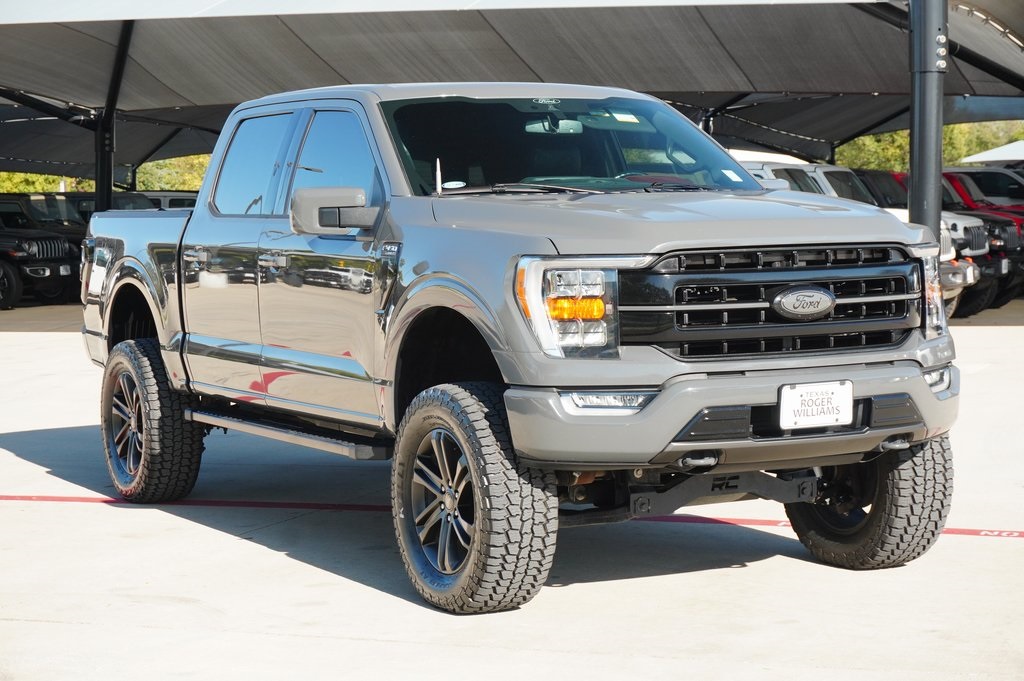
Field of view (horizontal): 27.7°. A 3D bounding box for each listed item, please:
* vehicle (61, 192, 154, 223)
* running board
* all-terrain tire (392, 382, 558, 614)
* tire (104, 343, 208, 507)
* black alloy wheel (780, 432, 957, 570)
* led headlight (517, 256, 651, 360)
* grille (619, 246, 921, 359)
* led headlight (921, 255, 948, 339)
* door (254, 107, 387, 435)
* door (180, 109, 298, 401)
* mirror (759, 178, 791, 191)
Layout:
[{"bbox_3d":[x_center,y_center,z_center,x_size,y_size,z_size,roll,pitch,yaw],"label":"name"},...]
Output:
[{"bbox_3d":[-8.200,-2.000,41.800,4.700,1.900,1.900,1,4,33],"label":"vehicle"},{"bbox_3d":[-1.018,0.394,9.197,0.180,0.075,2.050,-3,4,-28],"label":"running board"},{"bbox_3d":[-0.144,0.577,7.635,0.312,0.833,0.843,-3,4,-27],"label":"all-terrain tire"},{"bbox_3d":[-1.893,0.414,10.885,0.312,0.833,0.843,-3,4,-28],"label":"tire"},{"bbox_3d":[1.423,0.501,8.449,0.295,0.846,0.846,-3,4,-28],"label":"black alloy wheel"},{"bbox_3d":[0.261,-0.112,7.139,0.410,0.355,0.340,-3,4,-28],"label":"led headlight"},{"bbox_3d":[0.984,-0.136,7.354,1.320,0.385,0.150,-3,4,-28],"label":"grille"},{"bbox_3d":[1.580,-0.185,7.883,0.310,0.350,0.310,-3,4,-28],"label":"led headlight"},{"bbox_3d":[-0.715,-0.355,8.648,0.270,1.340,1.300,-3,4,-28],"label":"door"},{"bbox_3d":[-1.241,-0.404,9.641,0.270,1.345,1.060,-3,4,-28],"label":"door"},{"bbox_3d":[1.166,-0.607,9.212,0.265,0.200,0.180,-3,4,-28],"label":"mirror"}]

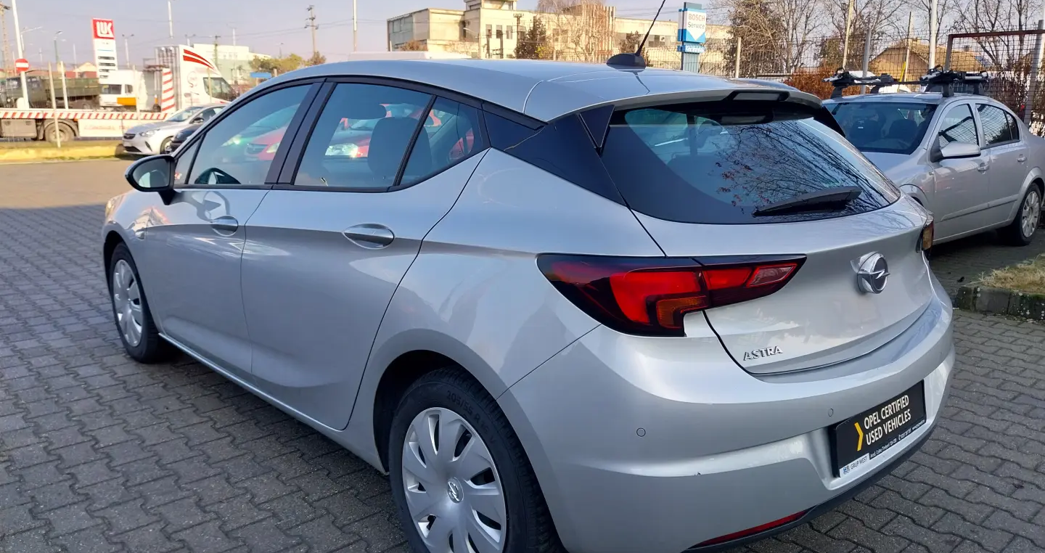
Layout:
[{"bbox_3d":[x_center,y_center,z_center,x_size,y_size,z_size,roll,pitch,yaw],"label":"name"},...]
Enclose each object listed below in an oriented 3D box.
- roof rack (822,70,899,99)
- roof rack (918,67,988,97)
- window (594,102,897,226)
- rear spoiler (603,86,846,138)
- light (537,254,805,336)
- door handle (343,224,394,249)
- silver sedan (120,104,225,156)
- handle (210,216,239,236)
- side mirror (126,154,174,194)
[{"bbox_3d":[3.274,-1.862,7.611,0.780,0.255,0.410,-10,16,-39],"label":"roof rack"},{"bbox_3d":[3.845,-1.721,6.950,0.780,0.255,0.410,-10,16,-39],"label":"roof rack"},{"bbox_3d":[0.695,-0.324,2.166,1.300,0.100,0.470,-11,57,-41],"label":"window"},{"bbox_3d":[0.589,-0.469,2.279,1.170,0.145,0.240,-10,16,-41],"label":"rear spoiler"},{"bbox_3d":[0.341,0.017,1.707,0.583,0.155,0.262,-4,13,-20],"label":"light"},{"bbox_3d":[-0.427,-0.110,2.145,0.050,0.060,0.230,-10,16,-41],"label":"door handle"},{"bbox_3d":[-9.199,-4.157,22.424,1.780,1.440,4.100,11,16,40],"label":"silver sedan"},{"bbox_3d":[-1.087,-0.188,2.866,0.052,0.075,0.240,-11,16,-41],"label":"handle"},{"bbox_3d":[-1.565,-0.433,3.274,0.190,0.157,0.130,-10,16,-41],"label":"side mirror"}]

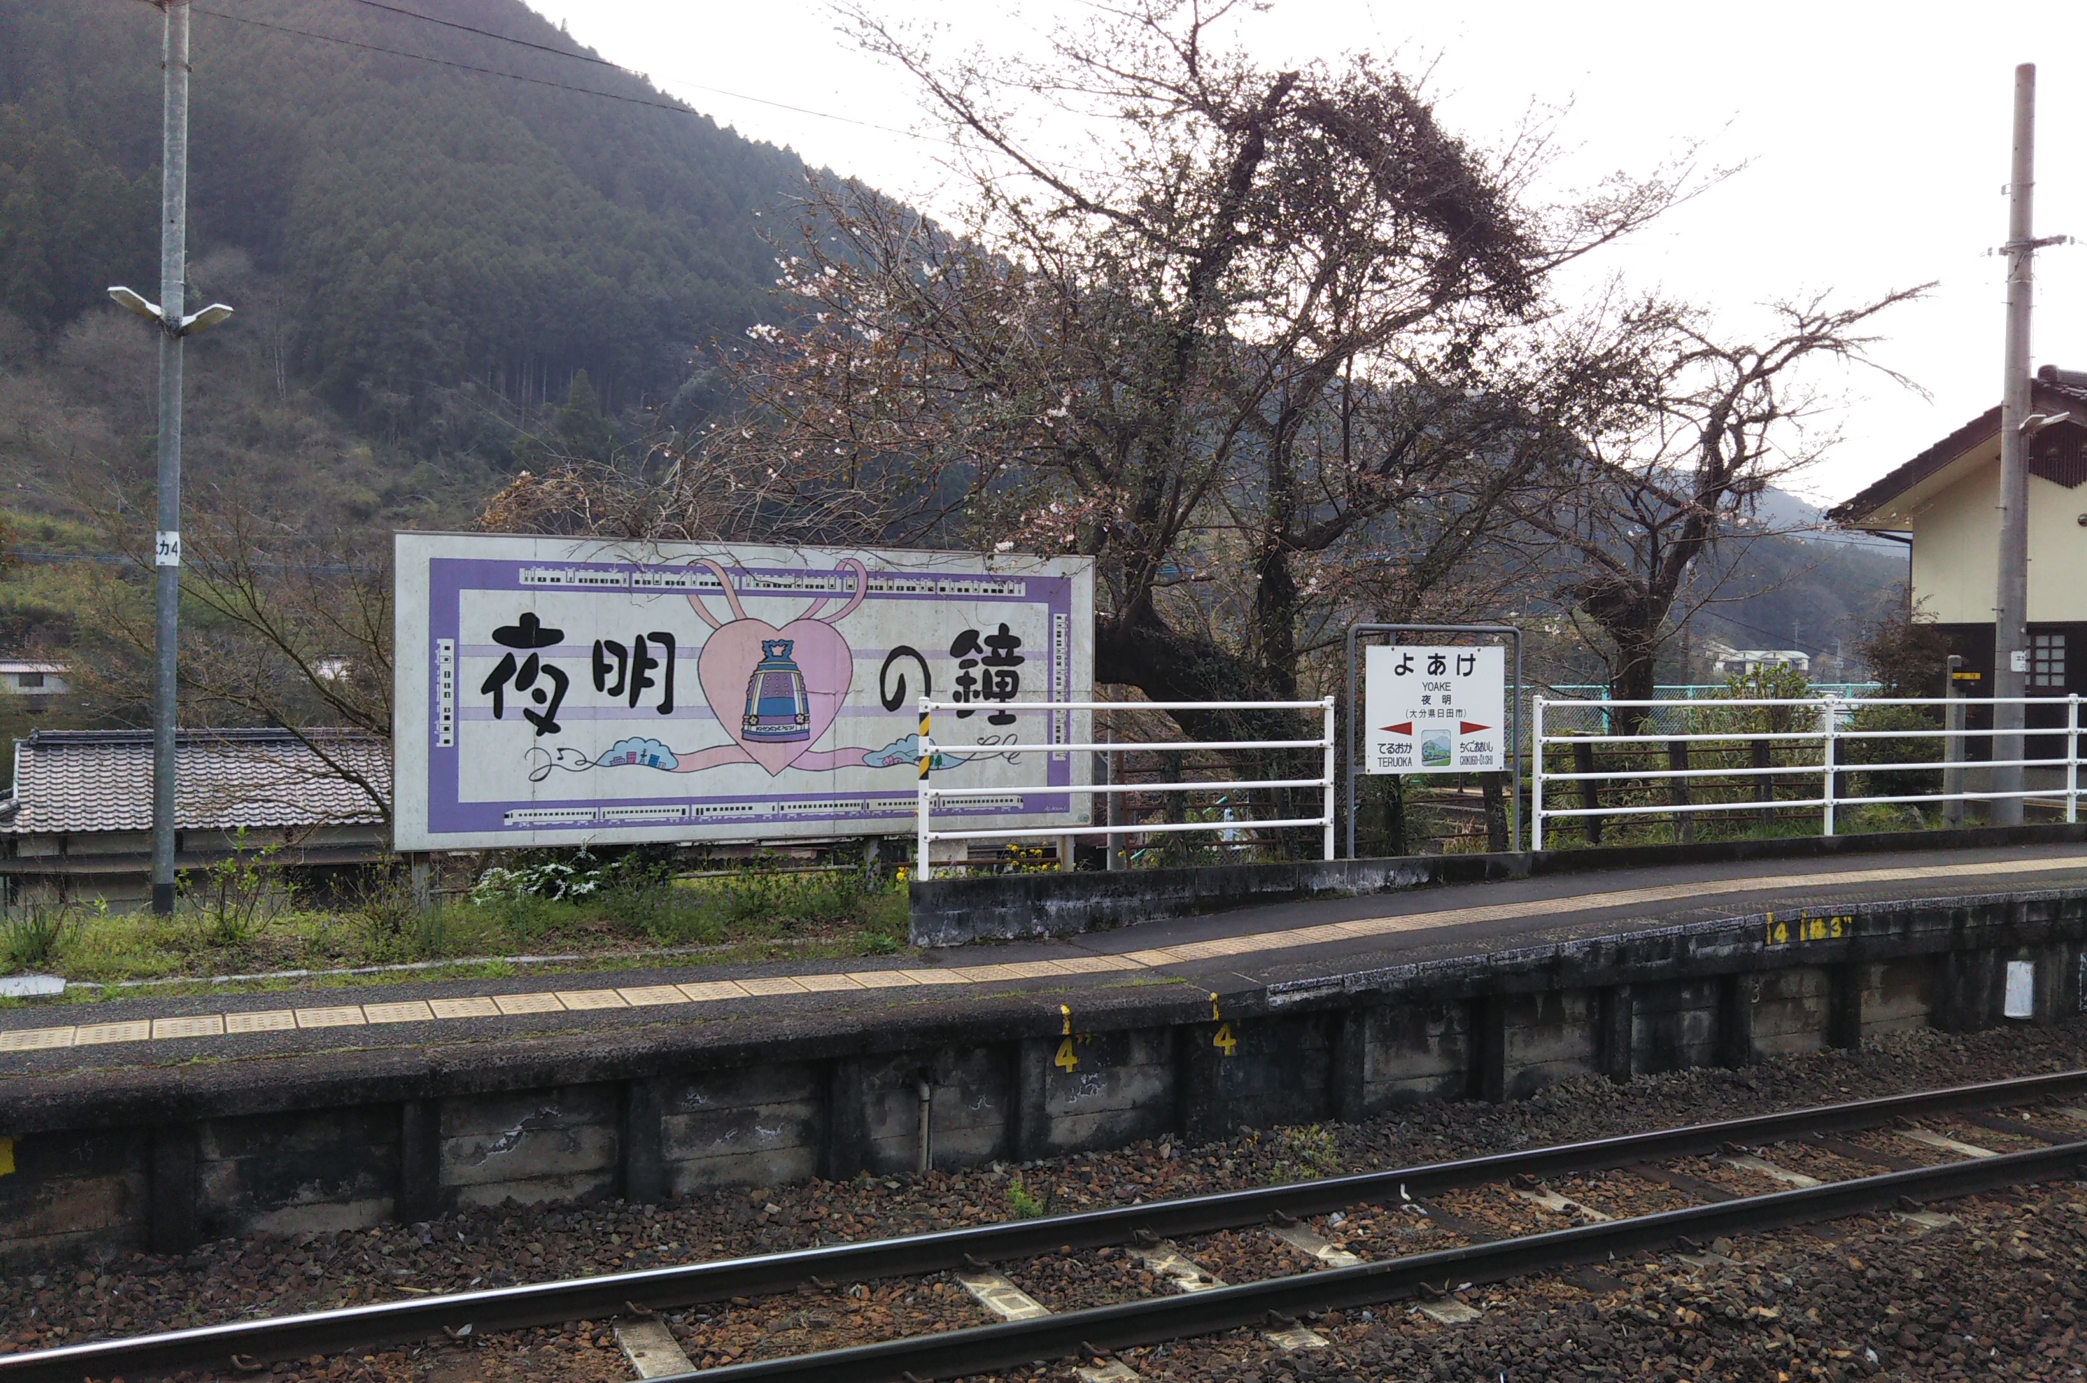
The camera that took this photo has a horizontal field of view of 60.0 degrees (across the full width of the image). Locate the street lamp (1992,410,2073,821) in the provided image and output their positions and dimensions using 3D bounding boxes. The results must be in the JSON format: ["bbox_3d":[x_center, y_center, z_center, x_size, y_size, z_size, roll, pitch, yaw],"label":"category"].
[{"bbox_3d":[8.370,-0.610,15.350,0.580,3.600,0.450,0,1,-25],"label":"street lamp"}]

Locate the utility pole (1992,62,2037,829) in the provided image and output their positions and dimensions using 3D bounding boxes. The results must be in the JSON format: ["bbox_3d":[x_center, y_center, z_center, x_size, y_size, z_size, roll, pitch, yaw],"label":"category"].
[{"bbox_3d":[8.340,-2.070,15.500,0.290,6.600,0.290,0,1,-25],"label":"utility pole"}]

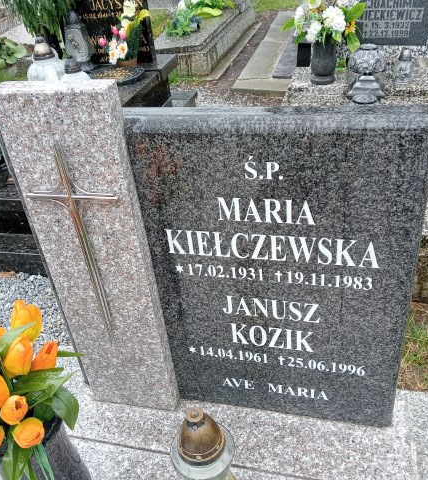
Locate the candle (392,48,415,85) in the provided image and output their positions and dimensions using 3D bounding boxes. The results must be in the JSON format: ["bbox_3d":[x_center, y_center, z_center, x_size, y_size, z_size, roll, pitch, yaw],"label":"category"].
[{"bbox_3d":[0.995,-0.916,2.710,0.125,0.167,0.125,4,35,15],"label":"candle"}]

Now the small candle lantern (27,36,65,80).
[{"bbox_3d":[-0.932,-0.975,2.875,0.185,0.290,0.185,4,35,15],"label":"small candle lantern"}]

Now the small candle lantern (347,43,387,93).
[{"bbox_3d":[0.799,-0.900,2.679,0.190,0.209,0.190,4,35,15],"label":"small candle lantern"}]

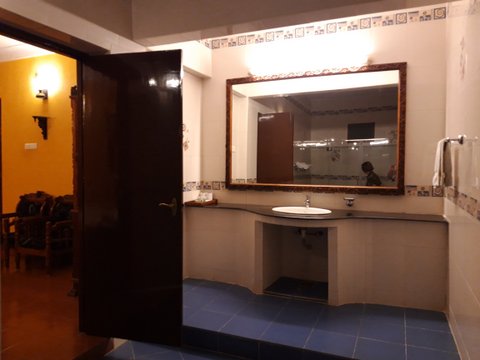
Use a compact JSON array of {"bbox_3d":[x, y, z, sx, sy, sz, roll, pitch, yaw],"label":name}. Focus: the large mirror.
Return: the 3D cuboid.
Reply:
[{"bbox_3d":[0.679,-0.475,3.596,1.772,1.185,0.050,1,3,23],"label":"large mirror"}]

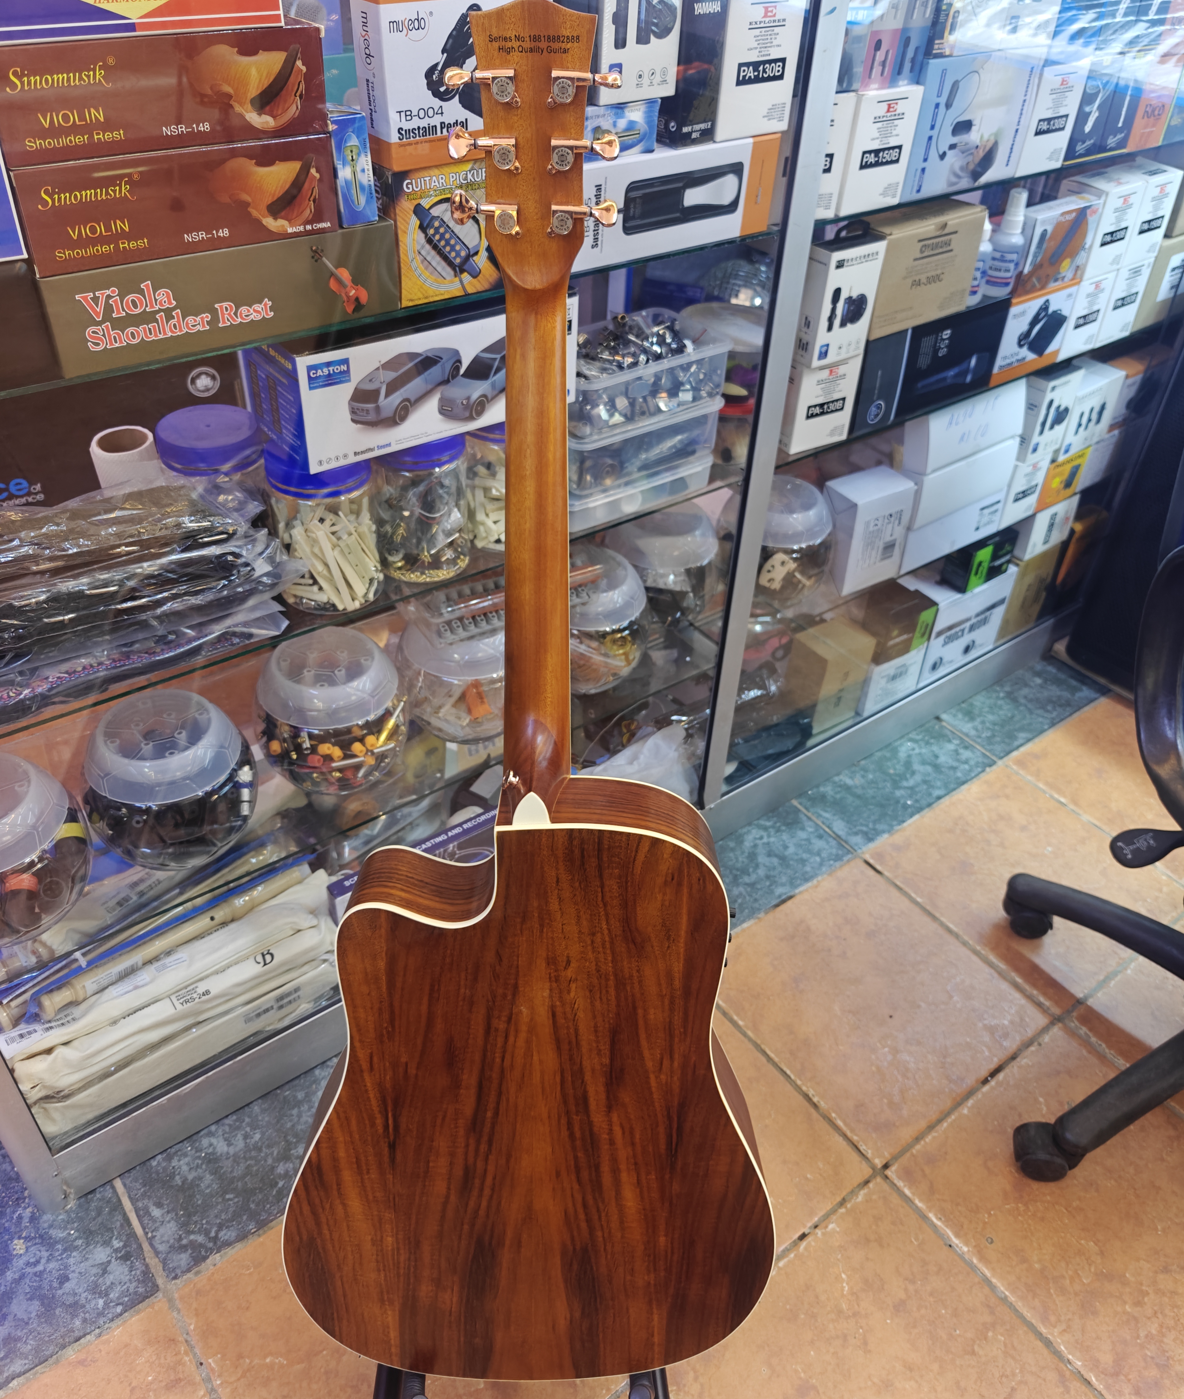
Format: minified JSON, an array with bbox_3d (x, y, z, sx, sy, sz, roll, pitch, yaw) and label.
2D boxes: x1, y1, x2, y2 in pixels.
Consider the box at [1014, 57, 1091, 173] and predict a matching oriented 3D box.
[{"bbox_3d":[0.501,-0.673,1.255,0.091,0.109,0.067,-24,46,-29],"label":"box"}]

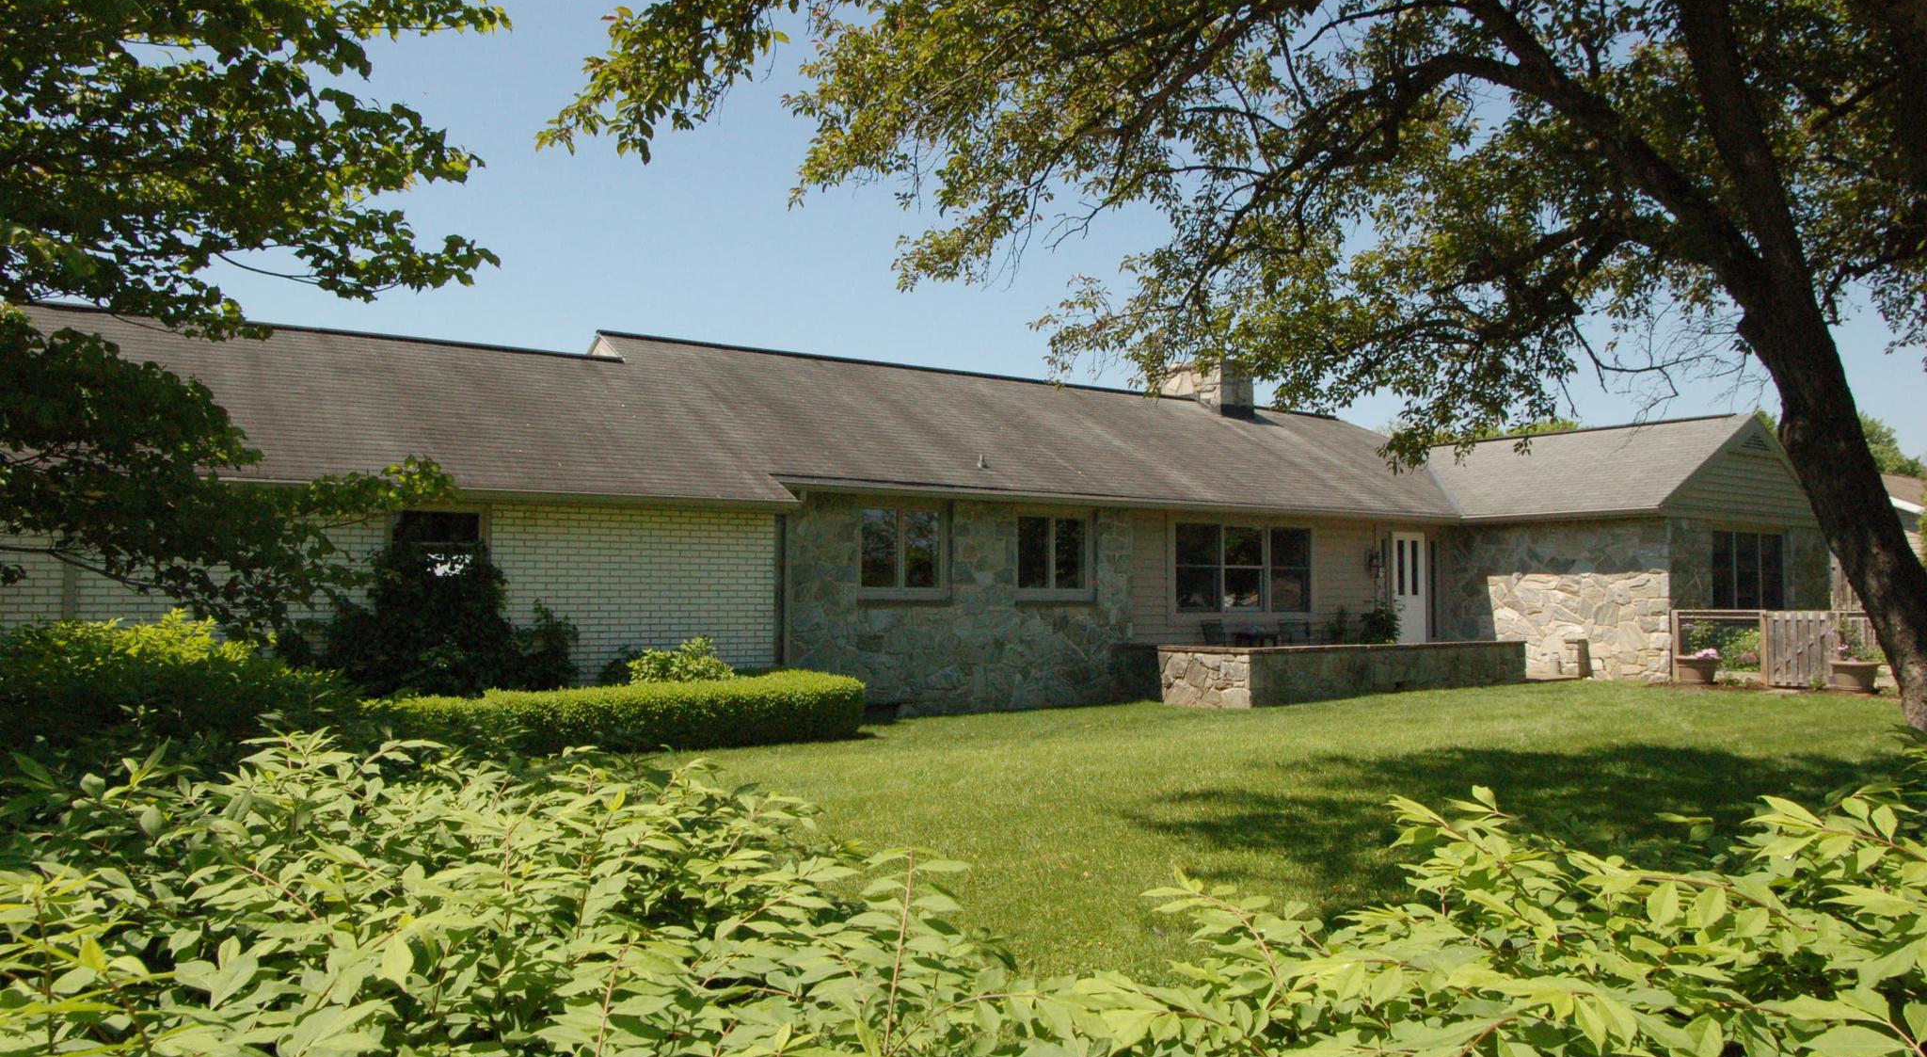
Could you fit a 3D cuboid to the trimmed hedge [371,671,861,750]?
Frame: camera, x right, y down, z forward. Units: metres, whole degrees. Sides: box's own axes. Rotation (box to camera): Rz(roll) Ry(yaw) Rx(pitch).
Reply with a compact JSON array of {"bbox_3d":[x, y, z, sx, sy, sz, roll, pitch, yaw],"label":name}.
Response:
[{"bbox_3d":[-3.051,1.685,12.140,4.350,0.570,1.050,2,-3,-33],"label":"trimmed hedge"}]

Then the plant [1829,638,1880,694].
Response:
[{"bbox_3d":[10.663,1.645,16.000,0.540,0.650,0.540,-2,-3,34],"label":"plant"}]

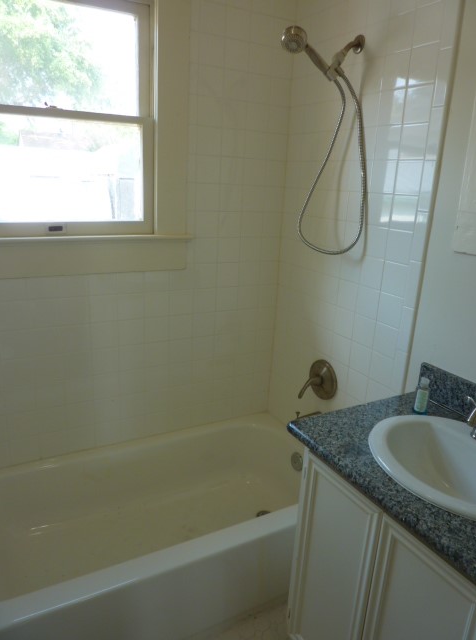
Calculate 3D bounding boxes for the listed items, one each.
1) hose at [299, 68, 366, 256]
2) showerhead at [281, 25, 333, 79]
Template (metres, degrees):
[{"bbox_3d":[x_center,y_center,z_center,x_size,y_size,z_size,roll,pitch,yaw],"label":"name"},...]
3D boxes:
[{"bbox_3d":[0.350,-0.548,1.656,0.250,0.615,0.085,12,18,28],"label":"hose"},{"bbox_3d":[0.235,-0.867,1.523,0.223,0.068,0.085,33,-30,-25],"label":"showerhead"}]

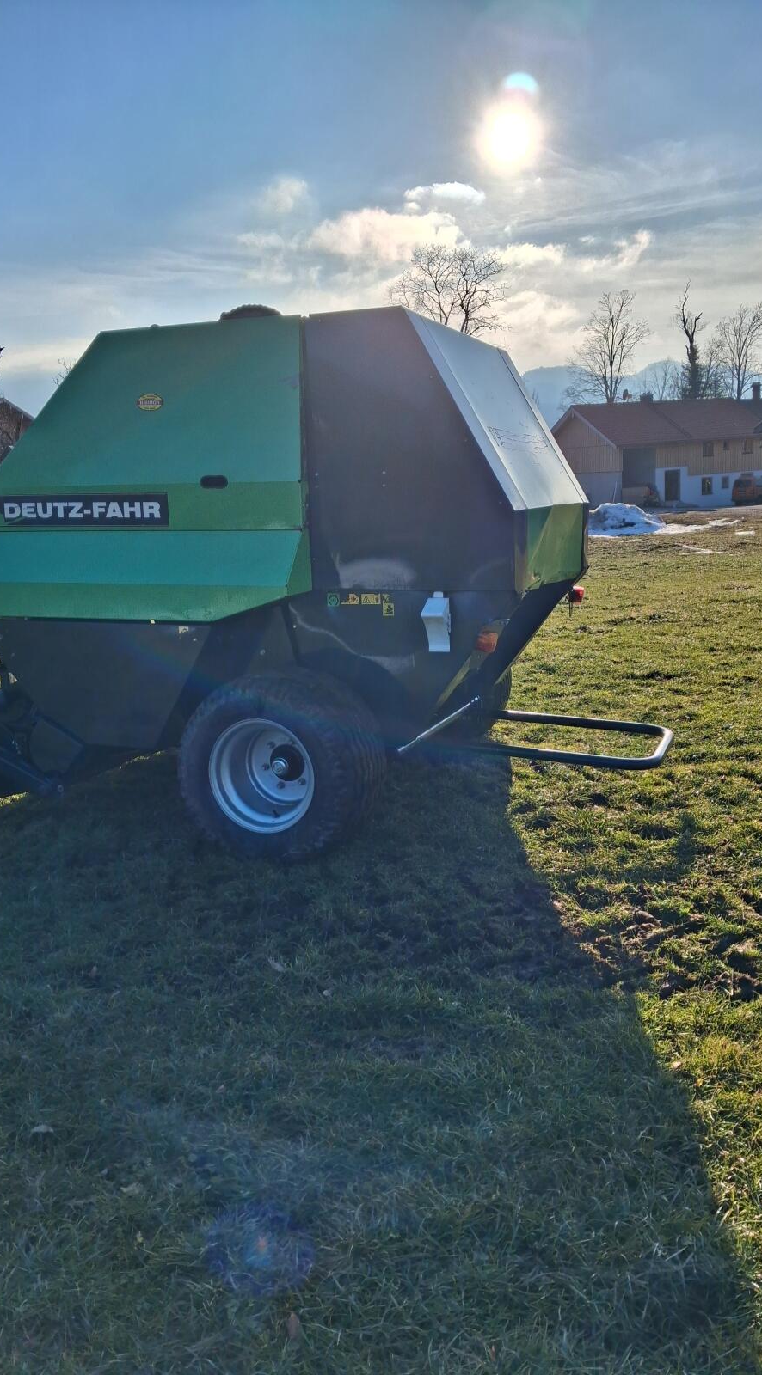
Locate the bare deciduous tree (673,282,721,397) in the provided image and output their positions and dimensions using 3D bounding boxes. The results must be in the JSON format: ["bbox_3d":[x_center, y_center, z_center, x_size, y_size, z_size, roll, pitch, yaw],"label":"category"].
[{"bbox_3d":[28.900,-27.600,98.800,4.100,19.000,4.100,-2,11,0],"label":"bare deciduous tree"}]

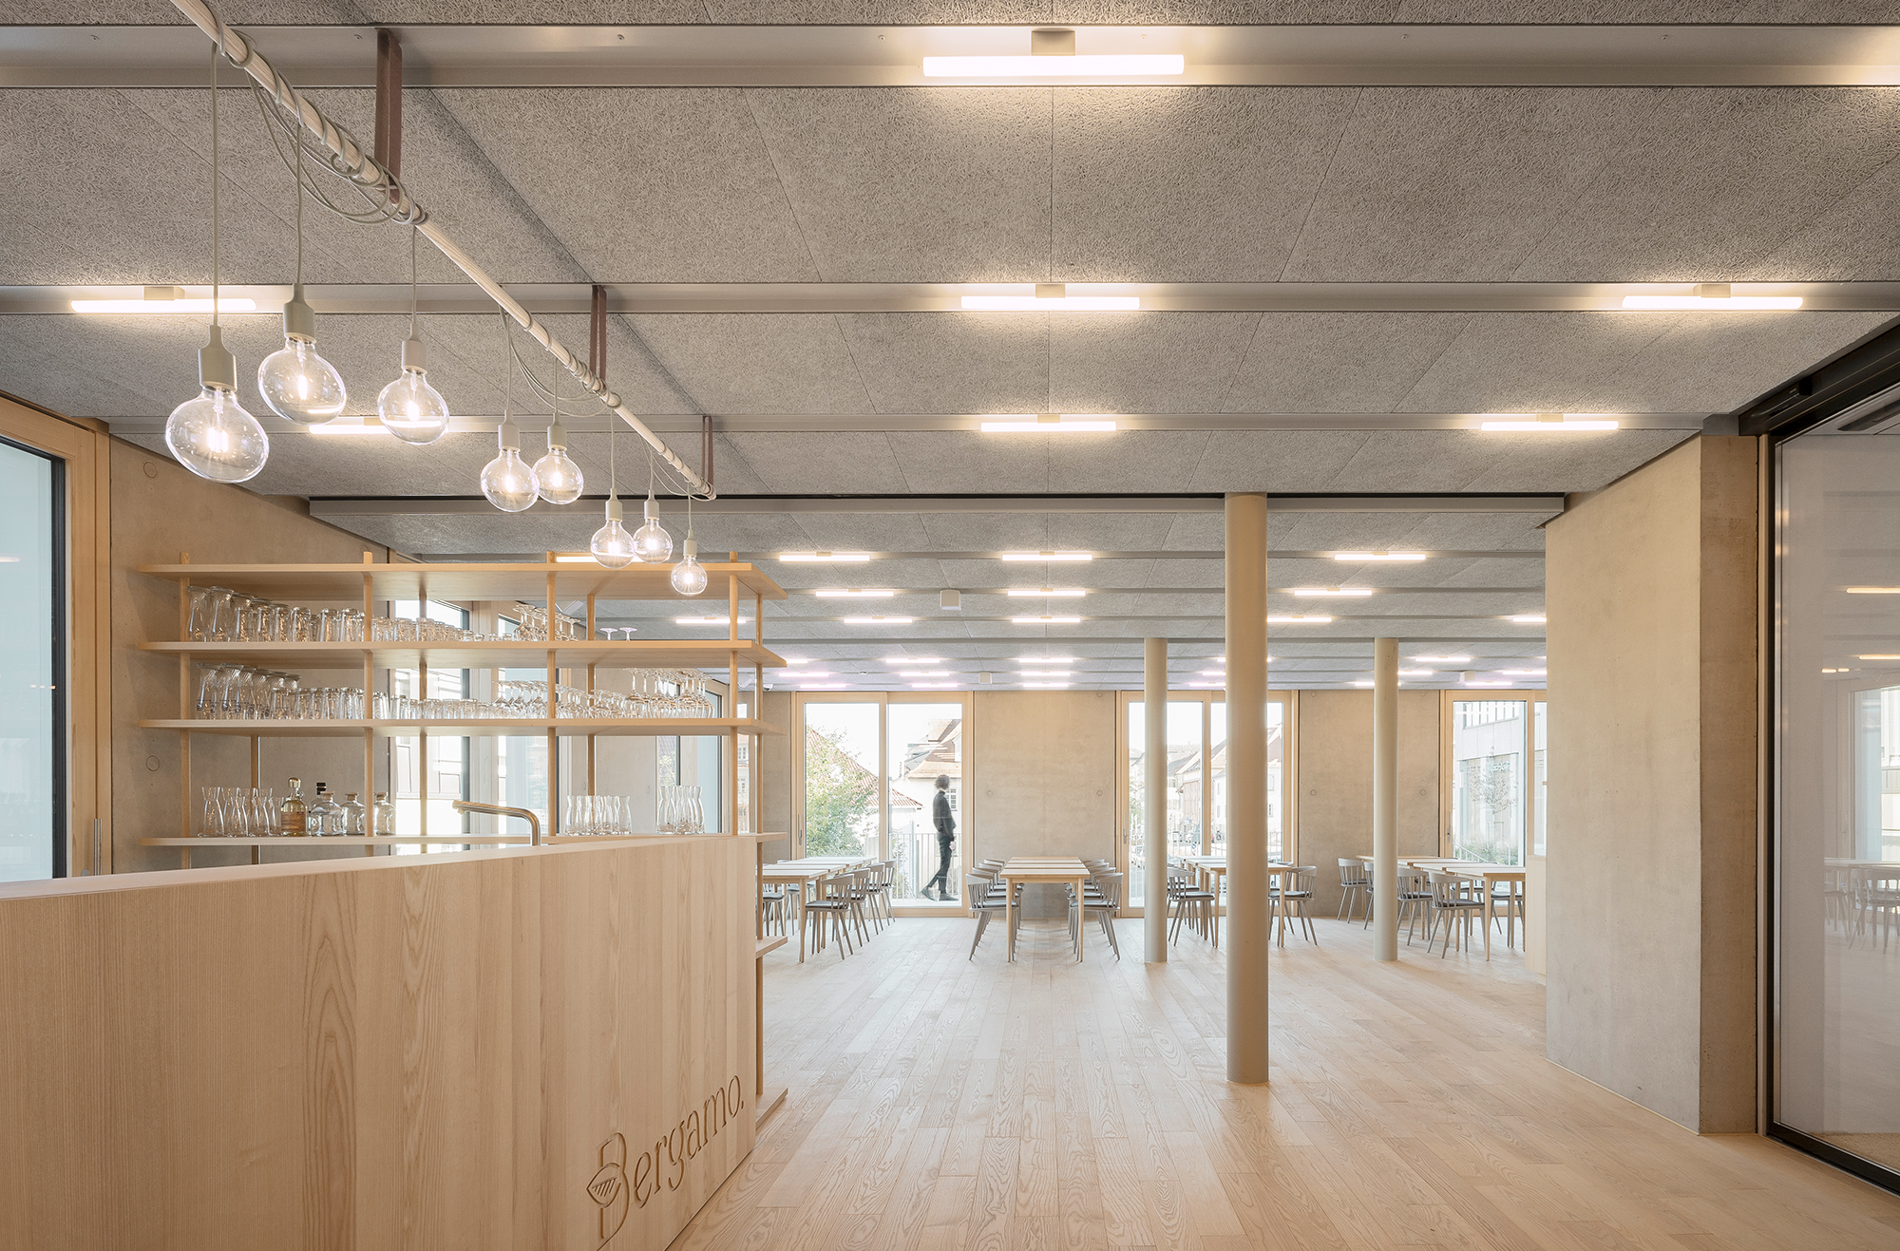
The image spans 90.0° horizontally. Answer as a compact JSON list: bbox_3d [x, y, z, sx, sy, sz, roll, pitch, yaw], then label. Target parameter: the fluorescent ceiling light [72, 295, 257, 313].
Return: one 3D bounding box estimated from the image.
[{"bbox_3d":[-2.207,-0.902,2.667,0.510,0.055,0.045,0,0,0],"label":"fluorescent ceiling light"}]

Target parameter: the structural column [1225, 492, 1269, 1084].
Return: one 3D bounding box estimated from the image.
[{"bbox_3d":[1.385,0.750,4.440,0.194,2.720,0.194,0,0,0],"label":"structural column"}]

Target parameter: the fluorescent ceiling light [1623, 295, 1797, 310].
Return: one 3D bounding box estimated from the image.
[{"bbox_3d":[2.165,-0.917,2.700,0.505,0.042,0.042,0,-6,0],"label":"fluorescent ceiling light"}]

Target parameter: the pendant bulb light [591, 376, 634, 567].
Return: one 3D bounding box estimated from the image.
[{"bbox_3d":[-0.983,-0.448,2.770,0.125,0.550,0.125,0,0,0],"label":"pendant bulb light"}]

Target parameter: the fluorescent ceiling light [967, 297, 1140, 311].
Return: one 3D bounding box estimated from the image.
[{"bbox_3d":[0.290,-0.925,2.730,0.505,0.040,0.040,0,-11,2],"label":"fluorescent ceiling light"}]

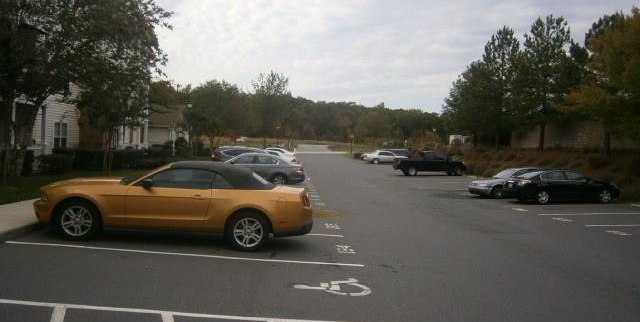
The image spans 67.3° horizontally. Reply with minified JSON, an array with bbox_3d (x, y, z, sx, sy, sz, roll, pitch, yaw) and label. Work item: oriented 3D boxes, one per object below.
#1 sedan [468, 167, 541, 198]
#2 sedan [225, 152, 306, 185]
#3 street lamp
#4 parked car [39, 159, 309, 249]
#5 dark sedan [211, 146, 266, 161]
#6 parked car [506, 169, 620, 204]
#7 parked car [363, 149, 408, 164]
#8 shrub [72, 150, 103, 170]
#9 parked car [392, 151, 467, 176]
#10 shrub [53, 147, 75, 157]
[{"bbox_3d":[9.700,1.105,23.950,4.750,1.420,1.800,0,1,-10],"label":"sedan"},{"bbox_3d":[-3.050,0.355,21.100,4.800,1.470,1.830,3,1,-3],"label":"sedan"},{"bbox_3d":[-8.959,-2.142,33.000,0.400,3.600,0.400,2,1,-3],"label":"street lamp"},{"bbox_3d":[-2.530,0.700,8.710,4.780,1.400,1.880,5,1,-6],"label":"parked car"},{"bbox_3d":[-4.067,-0.013,27.750,4.500,1.640,1.820,4,1,-3],"label":"dark sedan"},{"bbox_3d":[11.052,1.149,21.857,4.800,1.450,1.800,1,1,-2],"label":"parked car"},{"bbox_3d":[7.000,-0.400,50.500,4.700,1.440,1.800,1,2,-5],"label":"parked car"},{"bbox_3d":[-11.400,-0.050,23.600,1.470,1.000,1.250,2,1,-3],"label":"shrub"},{"bbox_3d":[8.650,0.210,37.700,5.400,1.860,1.900,1,2,-5],"label":"parked car"},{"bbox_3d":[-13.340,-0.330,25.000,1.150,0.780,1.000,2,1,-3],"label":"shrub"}]

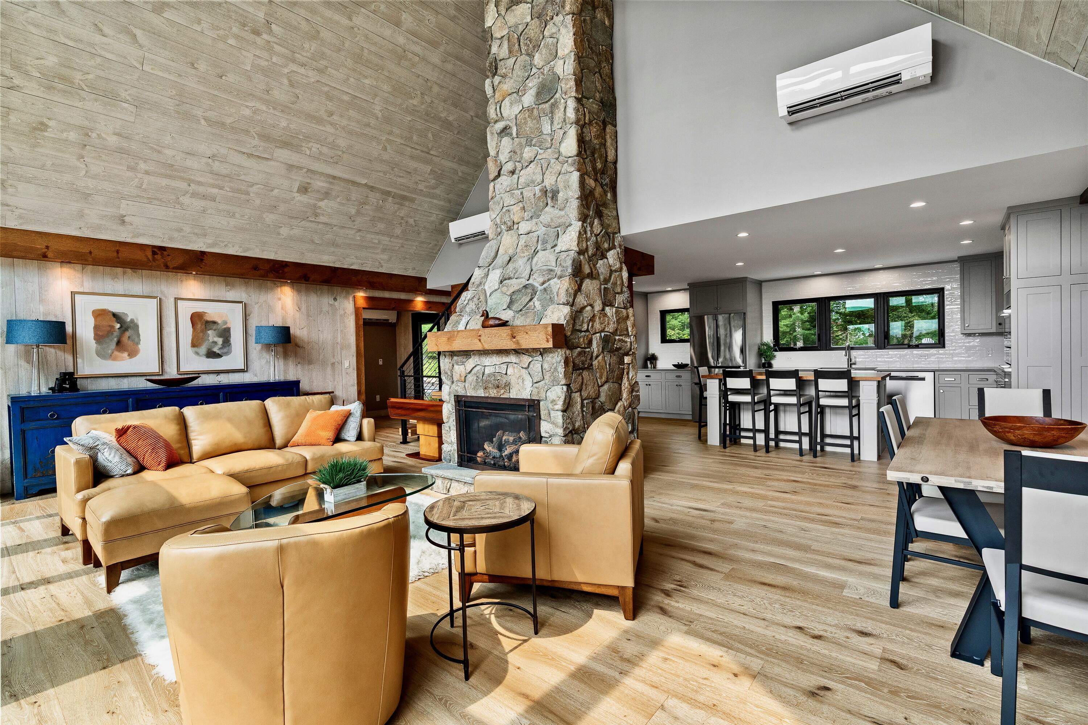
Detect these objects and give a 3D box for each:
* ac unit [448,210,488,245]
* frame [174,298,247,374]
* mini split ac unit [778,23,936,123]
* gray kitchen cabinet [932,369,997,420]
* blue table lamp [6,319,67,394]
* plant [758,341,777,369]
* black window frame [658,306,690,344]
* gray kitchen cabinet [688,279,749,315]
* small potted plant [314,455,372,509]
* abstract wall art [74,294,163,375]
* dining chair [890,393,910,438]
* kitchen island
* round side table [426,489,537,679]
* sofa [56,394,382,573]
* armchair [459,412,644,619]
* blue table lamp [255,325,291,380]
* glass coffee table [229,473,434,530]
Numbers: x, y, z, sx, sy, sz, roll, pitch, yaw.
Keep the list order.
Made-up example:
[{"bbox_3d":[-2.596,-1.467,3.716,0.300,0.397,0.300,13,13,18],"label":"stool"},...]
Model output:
[{"bbox_3d":[-1.051,-2.049,7.403,0.925,0.302,0.235,0,2,39],"label":"ac unit"},{"bbox_3d":[-4.264,-0.336,6.238,0.040,0.945,0.788,0,2,39],"label":"frame"},{"bbox_3d":[2.233,-2.069,3.528,0.926,0.300,0.235,0,2,39],"label":"mini split ac unit"},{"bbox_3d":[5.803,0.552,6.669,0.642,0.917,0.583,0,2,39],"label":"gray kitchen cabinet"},{"bbox_3d":[-5.104,-0.058,4.878,0.430,0.765,0.430,0,2,39],"label":"blue table lamp"},{"bbox_3d":[3.763,-0.134,8.183,0.260,0.475,0.260,0,2,39],"label":"plant"},{"bbox_3d":[2.673,-0.721,9.569,0.812,0.675,0.080,0,2,39],"label":"black window frame"},{"bbox_3d":[3.214,-1.119,8.528,0.982,0.563,0.878,0,2,39],"label":"gray kitchen cabinet"},{"bbox_3d":[-1.246,0.725,3.017,0.190,0.235,0.280,0,2,39],"label":"small potted plant"},{"bbox_3d":[-4.935,-0.311,5.624,0.040,0.950,0.780,0,2,39],"label":"abstract wall art"},{"bbox_3d":[2.429,0.696,2.878,0.580,0.975,0.420,0,2,39],"label":"dining chair"},{"bbox_3d":[3.170,0.615,6.197,1.975,0.920,0.920,0,2,39],"label":"kitchen island"},{"bbox_3d":[-0.268,0.958,2.161,0.490,0.623,0.490,-1,1,0],"label":"round side table"},{"bbox_3d":[-2.635,0.828,4.246,1.030,0.915,2.250,0,2,39],"label":"sofa"},{"bbox_3d":[0.067,0.779,2.808,0.950,0.935,0.800,-1,1,14],"label":"armchair"},{"bbox_3d":[-3.700,-0.130,6.616,0.430,0.765,0.430,0,2,39],"label":"blue table lamp"},{"bbox_3d":[-1.388,1.043,3.164,0.940,0.400,1.290,0,2,39],"label":"glass coffee table"}]

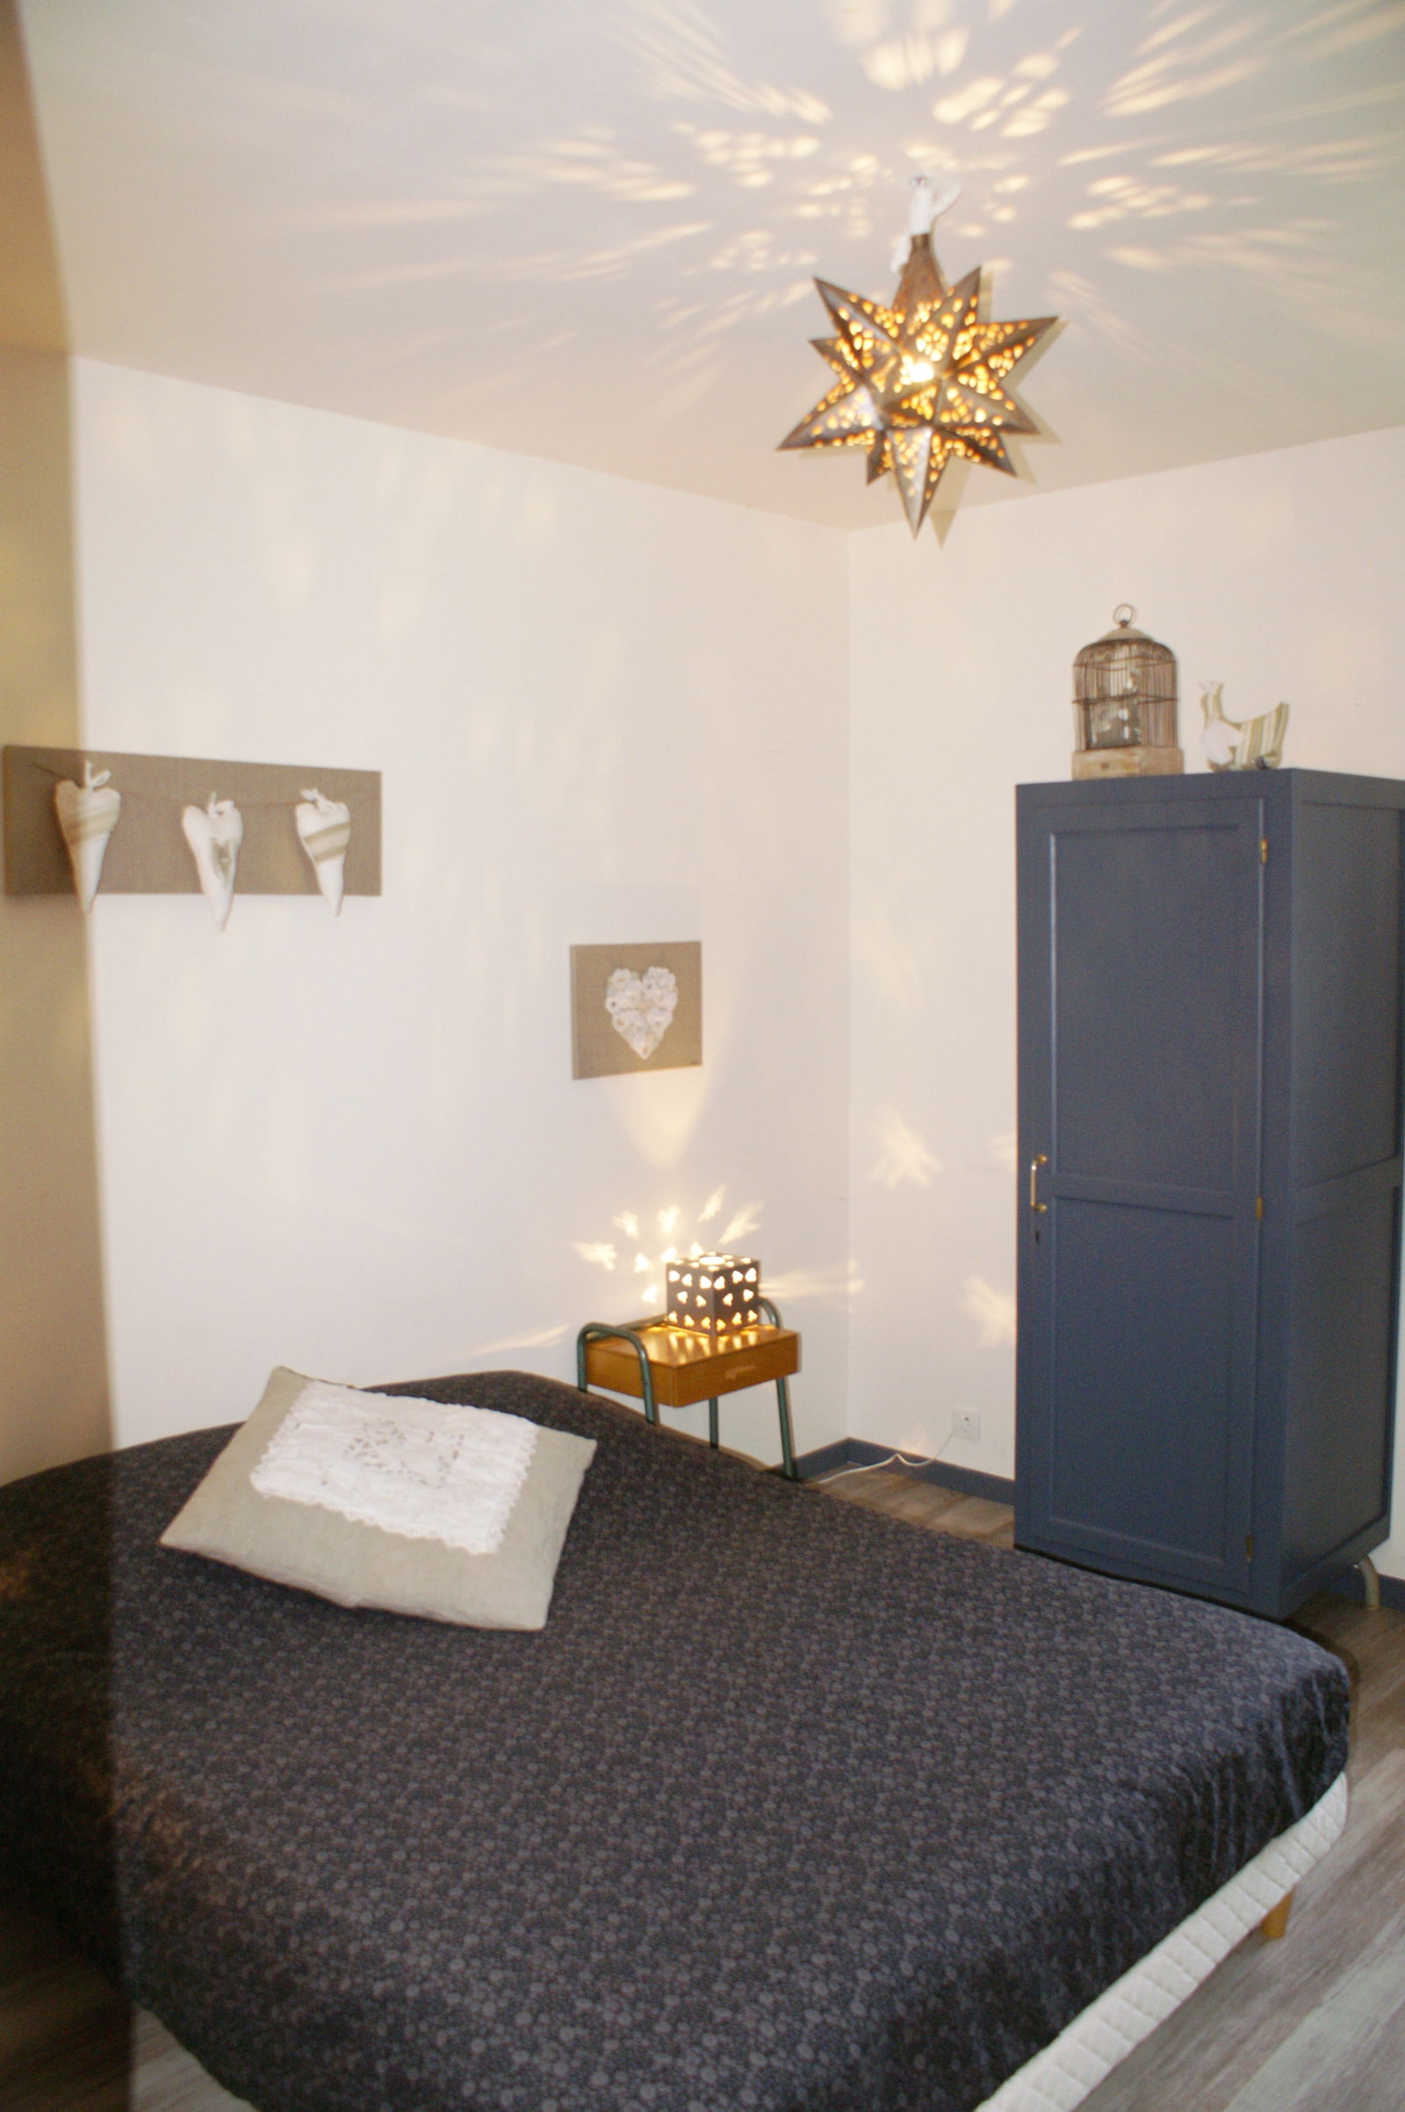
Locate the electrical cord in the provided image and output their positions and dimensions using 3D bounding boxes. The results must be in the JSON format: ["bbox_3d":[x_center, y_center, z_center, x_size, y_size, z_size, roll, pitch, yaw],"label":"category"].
[{"bbox_3d":[0.476,1.061,4.189,0.335,0.180,0.190,4,8,43],"label":"electrical cord"}]

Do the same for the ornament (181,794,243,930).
[{"bbox_3d":[-0.883,-0.349,2.860,0.042,0.243,0.117,4,8,43],"label":"ornament"}]

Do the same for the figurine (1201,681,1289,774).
[{"bbox_3d":[1.033,-0.614,3.015,0.162,0.172,0.055,3,7,35],"label":"figurine"}]

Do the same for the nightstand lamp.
[{"bbox_3d":[0.022,0.559,3.744,0.147,0.147,0.147,4,8,43],"label":"nightstand lamp"}]

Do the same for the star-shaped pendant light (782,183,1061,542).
[{"bbox_3d":[0.288,-0.925,2.105,0.370,0.460,0.370,-1,6,0],"label":"star-shaped pendant light"}]

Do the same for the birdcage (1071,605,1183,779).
[{"bbox_3d":[0.881,-0.743,3.283,0.170,0.380,0.170,4,8,43],"label":"birdcage"}]

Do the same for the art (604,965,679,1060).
[{"bbox_3d":[-0.141,-0.101,3.688,0.018,0.222,0.237,4,8,43],"label":"art"}]

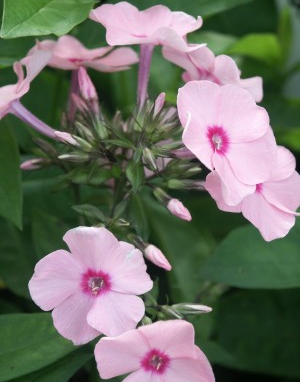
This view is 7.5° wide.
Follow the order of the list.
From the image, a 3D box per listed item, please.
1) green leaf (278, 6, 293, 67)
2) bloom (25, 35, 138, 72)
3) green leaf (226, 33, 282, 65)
[{"bbox_3d":[0.039,-0.045,0.670,0.004,0.017,0.004,2,6,0],"label":"green leaf"},{"bbox_3d":[-0.017,-0.035,0.587,0.028,0.007,0.026,3,9,0],"label":"bloom"},{"bbox_3d":[0.029,-0.039,0.640,0.016,0.007,0.012,-8,20,-23],"label":"green leaf"}]

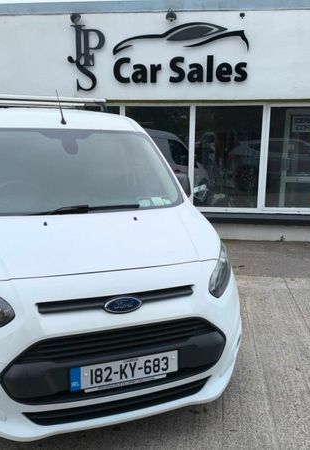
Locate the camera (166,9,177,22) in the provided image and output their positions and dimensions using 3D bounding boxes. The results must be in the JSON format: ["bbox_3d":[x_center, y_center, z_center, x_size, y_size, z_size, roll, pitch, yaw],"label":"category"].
[{"bbox_3d":[0.249,-3.161,6.538,0.175,0.200,0.200,1,11,5],"label":"camera"}]

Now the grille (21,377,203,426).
[{"bbox_3d":[-0.146,0.832,2.084,0.940,0.115,0.110,-3,11,-20],"label":"grille"}]

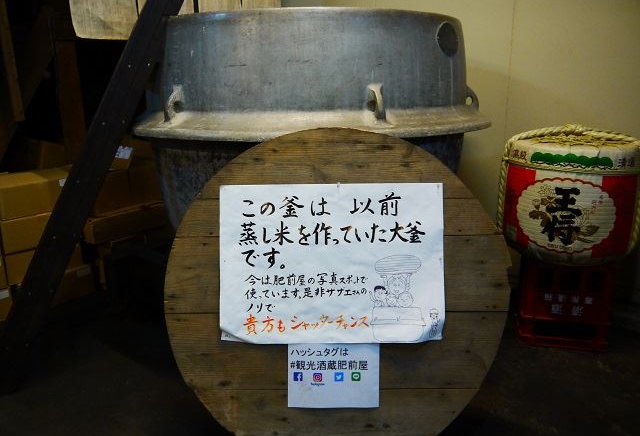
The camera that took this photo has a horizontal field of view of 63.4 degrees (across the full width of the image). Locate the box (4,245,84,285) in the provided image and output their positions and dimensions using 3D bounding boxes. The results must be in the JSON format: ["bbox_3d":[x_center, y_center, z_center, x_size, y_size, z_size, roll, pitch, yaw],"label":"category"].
[{"bbox_3d":[-1.533,0.191,2.728,0.411,0.161,0.377,10,17,37],"label":"box"}]

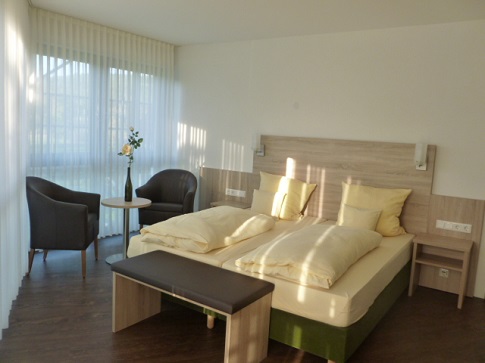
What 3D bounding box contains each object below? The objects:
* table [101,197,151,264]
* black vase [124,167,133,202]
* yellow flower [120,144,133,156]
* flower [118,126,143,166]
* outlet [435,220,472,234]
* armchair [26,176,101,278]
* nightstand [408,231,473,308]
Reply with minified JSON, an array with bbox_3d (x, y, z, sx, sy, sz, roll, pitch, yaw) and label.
[{"bbox_3d":[-1.254,0.532,4.261,0.520,0.638,0.520,3,8,0],"label":"table"},{"bbox_3d":[-1.216,0.033,4.206,0.075,0.368,0.075,8,9,34],"label":"black vase"},{"bbox_3d":[-1.212,-0.333,4.138,0.110,0.118,0.100,0,8,-16],"label":"yellow flower"},{"bbox_3d":[-1.184,-0.360,4.154,0.258,0.428,0.170,1,8,-16],"label":"flower"},{"bbox_3d":[1.999,0.431,3.710,0.295,0.081,0.014,8,9,34],"label":"outlet"},{"bbox_3d":[-1.763,0.436,3.856,0.611,0.889,0.586,2,8,-6],"label":"armchair"},{"bbox_3d":[1.838,0.811,3.638,0.444,0.538,0.364,8,9,34],"label":"nightstand"}]

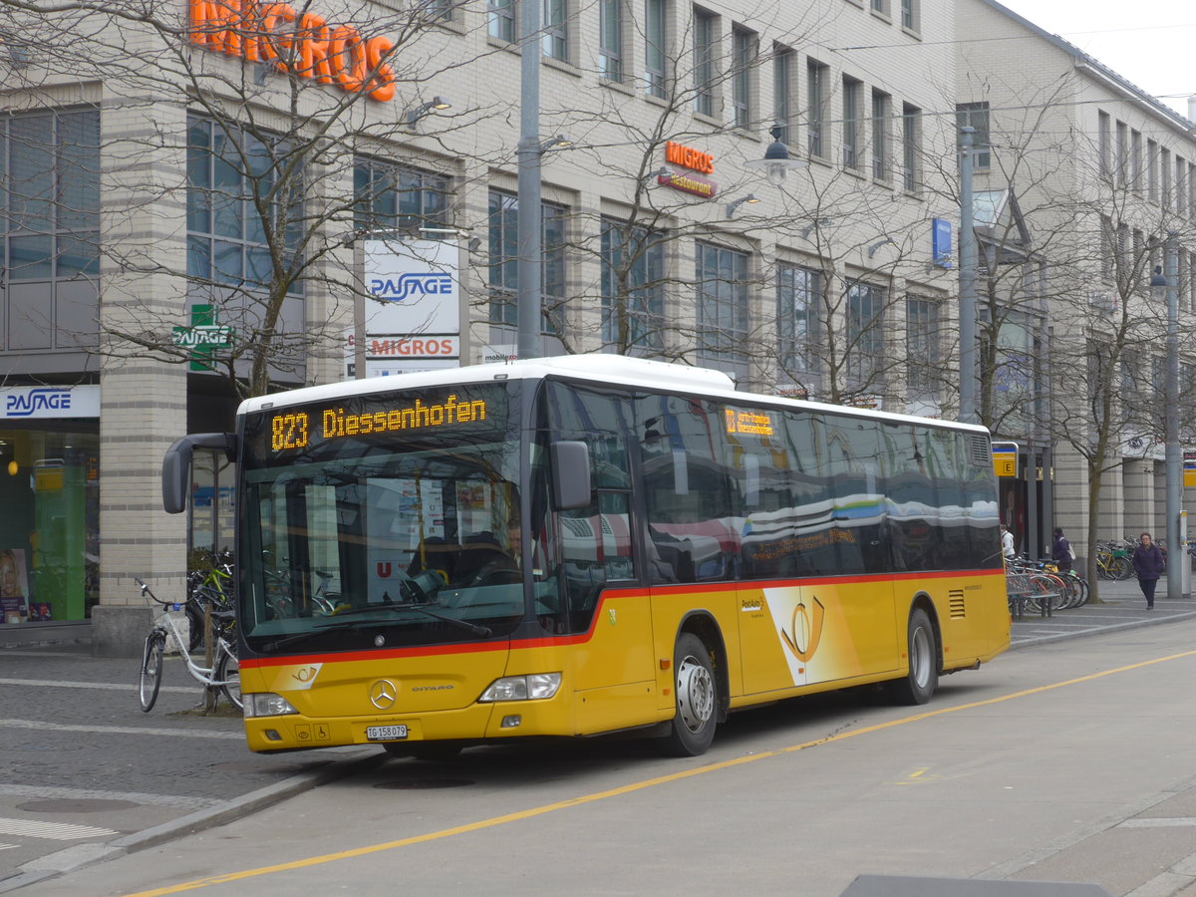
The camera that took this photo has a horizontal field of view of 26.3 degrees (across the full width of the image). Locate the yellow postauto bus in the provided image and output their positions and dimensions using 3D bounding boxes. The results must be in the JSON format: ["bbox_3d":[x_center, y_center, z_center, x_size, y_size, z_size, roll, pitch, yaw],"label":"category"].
[{"bbox_3d":[0.843,1.020,22.656,2.660,3.020,12.000,-4,-3,24],"label":"yellow postauto bus"}]

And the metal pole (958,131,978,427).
[{"bbox_3d":[6.143,-1.193,42.500,0.330,8.400,0.330,-1,-2,24],"label":"metal pole"}]

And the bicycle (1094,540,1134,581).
[{"bbox_3d":[15.025,3.351,75.500,1.720,1.070,0.600,-1,-2,35],"label":"bicycle"}]

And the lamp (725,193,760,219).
[{"bbox_3d":[2.663,-4.433,46.800,0.700,0.460,0.250,-1,-2,25],"label":"lamp"}]

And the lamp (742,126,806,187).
[{"bbox_3d":[1.844,-3.042,26.500,0.660,0.630,0.660,0,-2,0],"label":"lamp"}]

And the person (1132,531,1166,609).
[{"bbox_3d":[10.857,2.427,50.500,0.580,1.530,0.380,-1,-2,14],"label":"person"}]

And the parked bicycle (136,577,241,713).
[{"bbox_3d":[-3.506,1.811,22.800,1.700,1.130,0.600,-2,-2,38],"label":"parked bicycle"}]

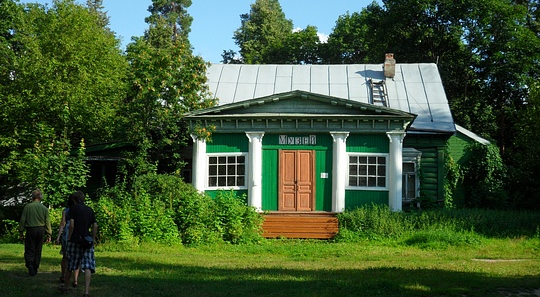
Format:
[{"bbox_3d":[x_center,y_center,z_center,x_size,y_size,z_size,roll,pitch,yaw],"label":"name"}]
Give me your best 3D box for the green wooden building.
[{"bbox_3d":[2.175,-0.130,30.786,12.700,7.800,9.600,0,-4,3],"label":"green wooden building"}]

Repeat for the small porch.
[{"bbox_3d":[1.127,2.925,25.357,2.800,0.950,1.300,0,-4,3],"label":"small porch"}]

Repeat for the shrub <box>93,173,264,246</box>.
[{"bbox_3d":[-3.188,2.091,23.912,5.800,2.400,2.700,0,-4,3],"label":"shrub"}]

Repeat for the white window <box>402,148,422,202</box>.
[{"bbox_3d":[5.770,1.104,28.393,1.100,2.250,0.200,0,-4,3],"label":"white window"}]

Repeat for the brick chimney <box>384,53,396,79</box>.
[{"bbox_3d":[5.609,-3.808,31.948,0.500,1.200,0.500,0,-4,3],"label":"brick chimney"}]

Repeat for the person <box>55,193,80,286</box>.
[{"bbox_3d":[-3.633,1.652,12.314,0.480,1.650,0.500,1,-4,-14],"label":"person"}]

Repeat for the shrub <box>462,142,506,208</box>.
[{"bbox_3d":[9.608,1.872,30.745,2.000,3.700,1.900,0,-4,3],"label":"shrub"}]

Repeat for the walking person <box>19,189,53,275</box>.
[{"bbox_3d":[-4.739,1.708,13.814,0.600,1.740,0.400,1,-4,-14],"label":"walking person"}]

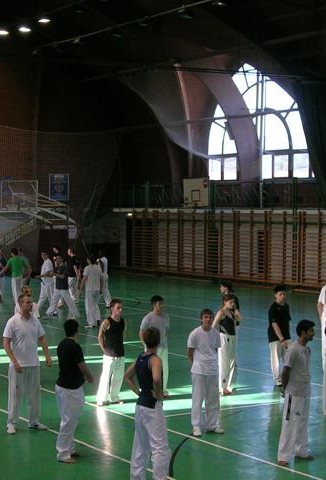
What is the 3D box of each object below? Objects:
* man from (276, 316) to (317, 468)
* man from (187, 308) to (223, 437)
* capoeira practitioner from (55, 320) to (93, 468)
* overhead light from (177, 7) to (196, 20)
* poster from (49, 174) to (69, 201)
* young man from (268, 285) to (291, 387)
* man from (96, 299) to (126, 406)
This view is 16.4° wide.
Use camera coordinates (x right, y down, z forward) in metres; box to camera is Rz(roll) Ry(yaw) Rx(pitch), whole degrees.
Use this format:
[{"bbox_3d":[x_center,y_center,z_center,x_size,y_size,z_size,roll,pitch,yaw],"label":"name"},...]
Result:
[{"bbox_3d":[1.614,1.810,13.591,0.420,1.720,0.480,2,3,42],"label":"man"},{"bbox_3d":[0.574,1.770,15.315,0.490,1.700,0.390,-1,2,-13],"label":"man"},{"bbox_3d":[-1.105,1.843,13.871,0.400,1.750,0.460,-2,3,-44],"label":"capoeira practitioner"},{"bbox_3d":[0.730,-6.940,34.603,0.500,0.420,0.500,0,2,1],"label":"overhead light"},{"bbox_3d":[-4.953,-2.515,53.916,1.032,1.247,0.050,-2,2,-31],"label":"poster"},{"bbox_3d":[2.042,1.653,19.591,0.490,1.740,0.340,-1,2,-20],"label":"young man"},{"bbox_3d":[-0.797,1.718,17.425,0.470,1.633,0.330,-1,2,-30],"label":"man"}]

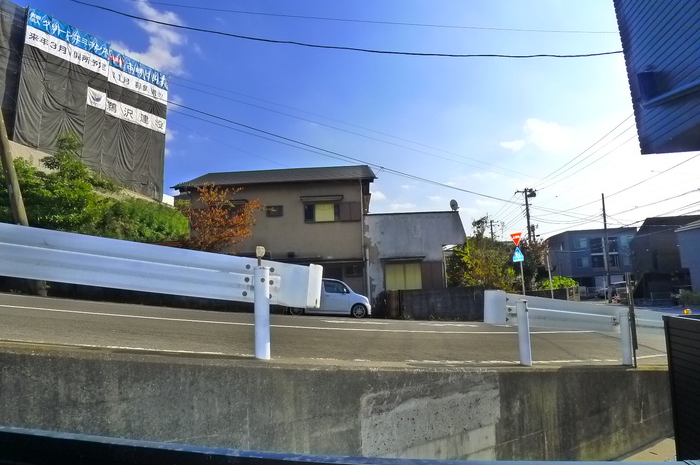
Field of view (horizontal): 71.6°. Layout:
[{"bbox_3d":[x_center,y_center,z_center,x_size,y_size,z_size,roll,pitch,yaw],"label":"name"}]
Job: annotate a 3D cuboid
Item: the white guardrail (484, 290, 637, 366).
[{"bbox_3d":[2.582,1.196,5.753,2.650,0.770,0.300,11,-13,-29],"label":"white guardrail"}]

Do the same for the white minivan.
[{"bbox_3d":[-0.867,2.593,19.128,3.400,1.520,1.475,2,-8,0],"label":"white minivan"}]

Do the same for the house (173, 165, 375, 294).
[{"bbox_3d":[-2.848,0.466,25.080,9.100,7.700,7.400,-2,-8,6],"label":"house"}]

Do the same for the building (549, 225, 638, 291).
[{"bbox_3d":[35.650,5.294,70.745,9.200,10.040,11.000,-3,-8,12],"label":"building"}]

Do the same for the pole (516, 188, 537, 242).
[{"bbox_3d":[16.934,1.503,45.192,1.900,11.470,0.900,-1,-8,0],"label":"pole"}]

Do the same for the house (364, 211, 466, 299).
[{"bbox_3d":[3.147,1.865,23.594,4.600,4.600,6.000,-2,-8,6],"label":"house"}]

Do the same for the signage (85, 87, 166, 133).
[{"bbox_3d":[-21.903,-11.970,48.206,0.100,1.900,8.300,-6,-9,31],"label":"signage"}]

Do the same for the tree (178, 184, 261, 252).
[{"bbox_3d":[-5.325,-0.148,19.931,3.100,3.650,2.700,-1,-8,0],"label":"tree"}]

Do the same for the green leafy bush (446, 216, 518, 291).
[{"bbox_3d":[6.053,1.479,22.297,3.100,4.300,2.800,-1,-8,0],"label":"green leafy bush"}]

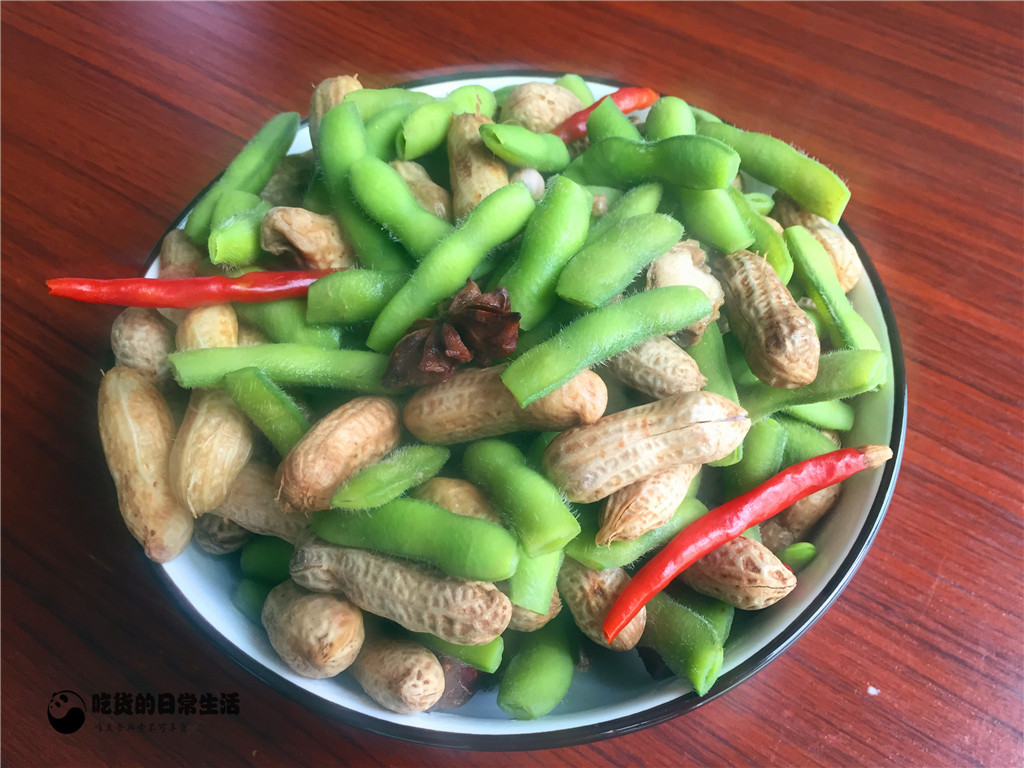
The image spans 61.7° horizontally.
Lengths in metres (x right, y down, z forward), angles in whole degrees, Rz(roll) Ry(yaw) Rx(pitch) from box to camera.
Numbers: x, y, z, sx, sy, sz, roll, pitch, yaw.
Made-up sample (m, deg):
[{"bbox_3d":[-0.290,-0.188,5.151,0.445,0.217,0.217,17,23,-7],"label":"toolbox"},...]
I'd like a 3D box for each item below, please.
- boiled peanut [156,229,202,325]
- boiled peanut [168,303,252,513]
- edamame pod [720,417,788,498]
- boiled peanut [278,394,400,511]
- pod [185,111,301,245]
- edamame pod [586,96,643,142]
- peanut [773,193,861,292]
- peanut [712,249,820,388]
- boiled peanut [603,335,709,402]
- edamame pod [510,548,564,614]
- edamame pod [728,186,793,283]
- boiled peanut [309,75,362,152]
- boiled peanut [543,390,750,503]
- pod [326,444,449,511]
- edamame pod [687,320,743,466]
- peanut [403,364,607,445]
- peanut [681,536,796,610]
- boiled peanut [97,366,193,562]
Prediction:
[{"bbox_3d":[-0.084,-0.027,0.216,0.011,0.011,0.034,-8,55,-4],"label":"boiled peanut"},{"bbox_3d":[-0.065,0.005,0.186,0.016,0.015,0.047,-3,74,-2],"label":"boiled peanut"},{"bbox_3d":[0.052,0.020,0.188,0.012,0.010,0.030,25,84,15],"label":"edamame pod"},{"bbox_3d":[-0.037,0.015,0.183,0.032,0.015,0.015,-42,65,-9],"label":"boiled peanut"},{"bbox_3d":[-0.070,-0.054,0.225,0.012,0.010,0.044,29,77,17],"label":"pod"},{"bbox_3d":[0.033,-0.063,0.233,0.013,0.011,0.035,-26,74,-11],"label":"edamame pod"},{"bbox_3d":[0.077,-0.037,0.221,0.013,0.013,0.032,-26,68,-14],"label":"peanut"},{"bbox_3d":[0.055,-0.015,0.189,0.016,0.016,0.033,-6,53,-4],"label":"peanut"},{"bbox_3d":[0.032,-0.010,0.194,0.014,0.013,0.032,-37,56,-17],"label":"boiled peanut"},{"bbox_3d":[0.007,0.031,0.172,0.011,0.009,0.031,11,67,7],"label":"edamame pod"},{"bbox_3d":[0.058,-0.037,0.206,0.013,0.010,0.030,-11,57,-6],"label":"edamame pod"},{"bbox_3d":[-0.049,-0.072,0.237,0.013,0.013,0.027,11,88,8],"label":"boiled peanut"},{"bbox_3d":[0.028,0.012,0.175,0.044,0.015,0.016,-14,58,-6],"label":"boiled peanut"},{"bbox_3d":[-0.024,0.018,0.170,0.025,0.009,0.010,-23,60,-5],"label":"pod"},{"bbox_3d":[0.045,-0.001,0.193,0.011,0.009,0.040,-5,70,-2],"label":"edamame pod"},{"bbox_3d":[-0.001,0.004,0.175,0.042,0.016,0.016,-5,59,-2],"label":"peanut"},{"bbox_3d":[0.047,0.039,0.183,0.028,0.015,0.015,15,61,8],"label":"peanut"},{"bbox_3d":[-0.078,0.016,0.181,0.018,0.017,0.047,-20,66,-11],"label":"boiled peanut"}]

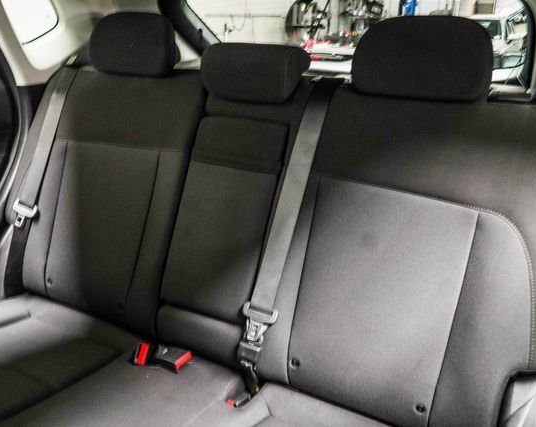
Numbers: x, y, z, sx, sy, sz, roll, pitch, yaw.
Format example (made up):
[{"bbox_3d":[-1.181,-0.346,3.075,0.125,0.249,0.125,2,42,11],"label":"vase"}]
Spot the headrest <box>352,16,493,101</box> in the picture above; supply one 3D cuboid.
[{"bbox_3d":[0.303,-0.307,0.945,0.262,0.158,0.110,11,14,24],"label":"headrest"}]

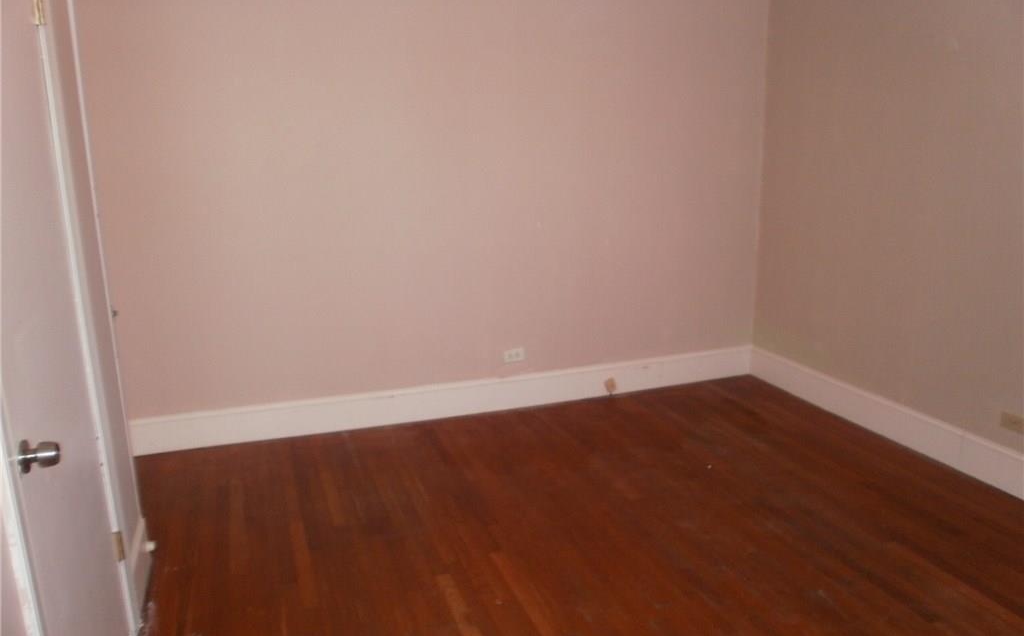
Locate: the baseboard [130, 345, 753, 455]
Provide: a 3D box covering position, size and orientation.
[{"bbox_3d":[-0.176,0.426,4.315,3.552,0.185,0.025,-5,14,-18],"label":"baseboard"}]

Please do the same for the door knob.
[{"bbox_3d":[-0.943,0.275,1.543,0.066,0.065,0.065,-5,14,-18],"label":"door knob"}]

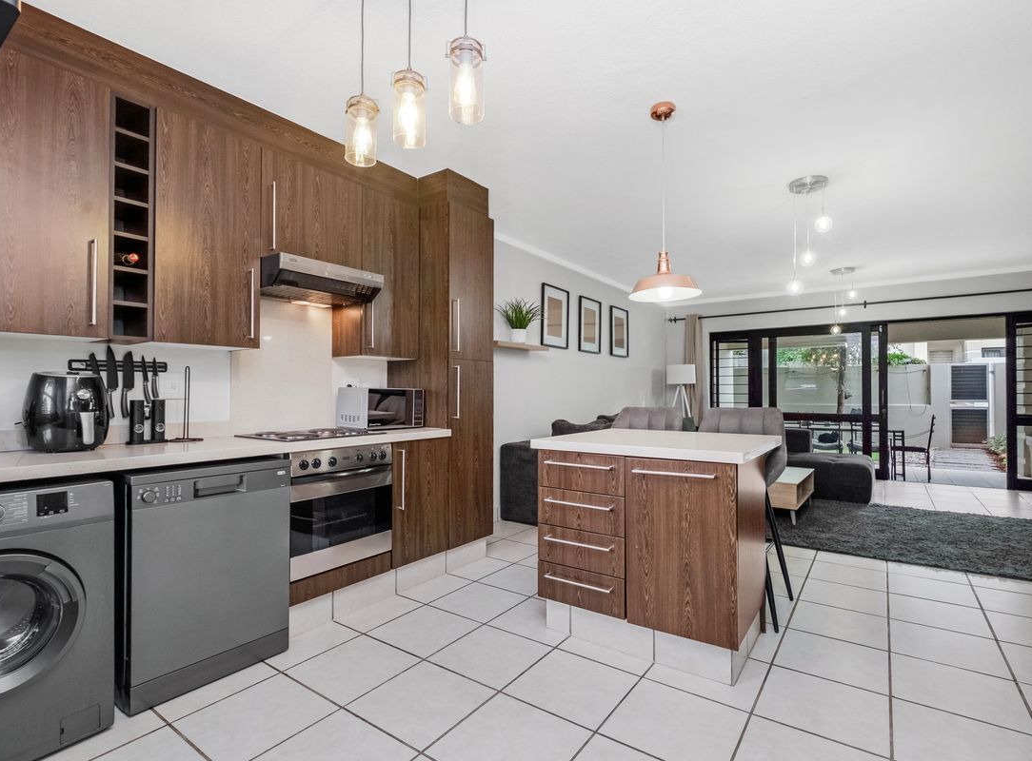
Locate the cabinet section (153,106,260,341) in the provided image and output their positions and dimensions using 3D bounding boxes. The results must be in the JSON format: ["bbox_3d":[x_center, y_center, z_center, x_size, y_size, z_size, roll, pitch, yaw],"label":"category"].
[{"bbox_3d":[-1.543,-0.676,2.328,0.310,1.025,0.440,-1,-2,39],"label":"cabinet section"}]

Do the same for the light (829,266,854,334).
[{"bbox_3d":[3.982,-0.939,5.783,0.290,0.800,0.290,-1,-2,36],"label":"light"}]

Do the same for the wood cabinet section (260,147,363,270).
[{"bbox_3d":[-1.221,-0.901,2.735,0.310,0.560,0.590,-1,-2,39],"label":"wood cabinet section"}]

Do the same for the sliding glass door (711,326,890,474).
[{"bbox_3d":[4.108,0.283,7.114,2.240,2.138,0.120,-1,-2,36],"label":"sliding glass door"}]

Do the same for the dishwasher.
[{"bbox_3d":[-1.457,0.796,2.132,0.599,0.860,0.580,-1,-2,36],"label":"dishwasher"}]

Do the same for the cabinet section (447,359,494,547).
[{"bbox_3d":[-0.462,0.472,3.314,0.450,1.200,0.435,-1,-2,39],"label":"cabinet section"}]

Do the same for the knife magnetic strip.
[{"bbox_3d":[-1.822,-0.067,2.200,0.020,0.047,0.362,-1,-2,38],"label":"knife magnetic strip"}]

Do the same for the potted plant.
[{"bbox_3d":[0.026,-0.544,4.342,0.360,0.420,0.410,-1,-2,38],"label":"potted plant"}]

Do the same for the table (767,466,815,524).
[{"bbox_3d":[2.540,1.098,4.702,0.570,0.370,1.122,-1,-2,38],"label":"table"}]

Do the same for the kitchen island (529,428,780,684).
[{"bbox_3d":[0.770,0.773,2.545,1.000,0.938,0.964,-1,-2,36],"label":"kitchen island"}]

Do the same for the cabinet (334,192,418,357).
[{"bbox_3d":[-0.928,-0.662,3.169,0.318,1.010,0.447,-1,-2,36],"label":"cabinet"}]

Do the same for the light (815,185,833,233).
[{"bbox_3d":[2.199,-1.233,3.403,0.122,0.335,0.122,-1,-2,36],"label":"light"}]

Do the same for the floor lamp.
[{"bbox_3d":[2.632,0.550,7.545,0.520,1.632,0.520,-1,-2,36],"label":"floor lamp"}]

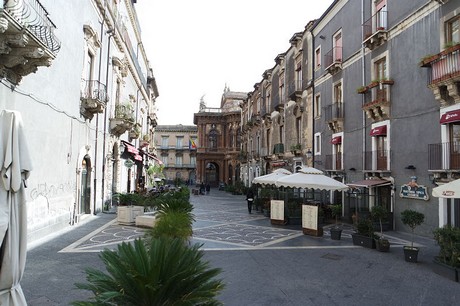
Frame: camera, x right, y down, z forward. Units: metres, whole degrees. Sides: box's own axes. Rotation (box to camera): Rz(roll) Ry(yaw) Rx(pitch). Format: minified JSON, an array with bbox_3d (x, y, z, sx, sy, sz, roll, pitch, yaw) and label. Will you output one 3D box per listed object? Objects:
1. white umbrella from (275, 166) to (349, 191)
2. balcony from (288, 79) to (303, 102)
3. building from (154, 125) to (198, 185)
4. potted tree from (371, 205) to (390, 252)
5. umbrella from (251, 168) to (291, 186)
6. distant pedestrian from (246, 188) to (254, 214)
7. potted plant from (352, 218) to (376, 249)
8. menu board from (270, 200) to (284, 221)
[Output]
[{"bbox_3d":[3.904,2.169,15.033,3.100,2.962,3.100,0,-4,8],"label":"white umbrella"},{"bbox_3d":[5.592,-5.176,26.034,0.700,1.450,1.600,1,-4,-9],"label":"balcony"},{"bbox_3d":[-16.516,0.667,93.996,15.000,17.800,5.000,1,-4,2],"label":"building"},{"bbox_3d":[5.147,2.506,10.371,0.600,1.550,0.600,1,-4,-9],"label":"potted tree"},{"bbox_3d":[3.061,2.422,18.231,3.100,2.960,3.100,0,-4,8],"label":"umbrella"},{"bbox_3d":[1.353,3.218,20.599,0.520,1.740,0.340,1,-4,-5],"label":"distant pedestrian"},{"bbox_3d":[4.918,2.840,11.057,0.820,1.020,0.500,-3,-5,42],"label":"potted plant"},{"bbox_3d":[2.598,3.108,16.162,0.760,1.240,0.400,-1,-4,27],"label":"menu board"}]

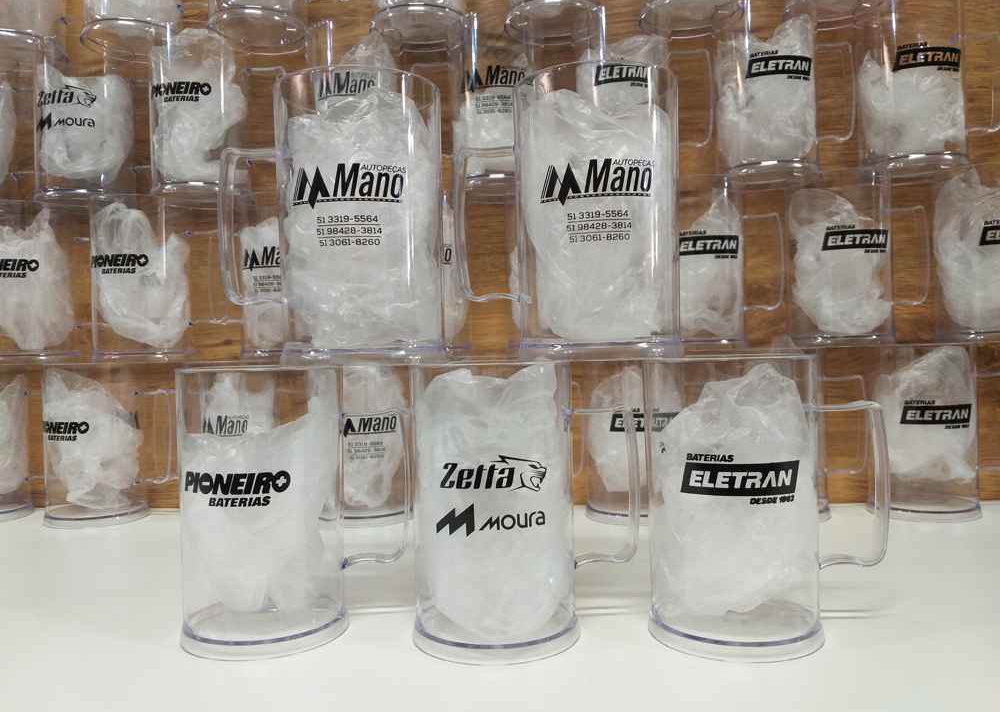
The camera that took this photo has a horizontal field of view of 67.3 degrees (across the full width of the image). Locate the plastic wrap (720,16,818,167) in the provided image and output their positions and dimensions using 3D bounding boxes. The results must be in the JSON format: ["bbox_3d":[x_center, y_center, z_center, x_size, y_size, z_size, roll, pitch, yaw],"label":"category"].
[{"bbox_3d":[0.239,-0.232,0.678,0.083,0.126,0.078,-1,1,5],"label":"plastic wrap"}]

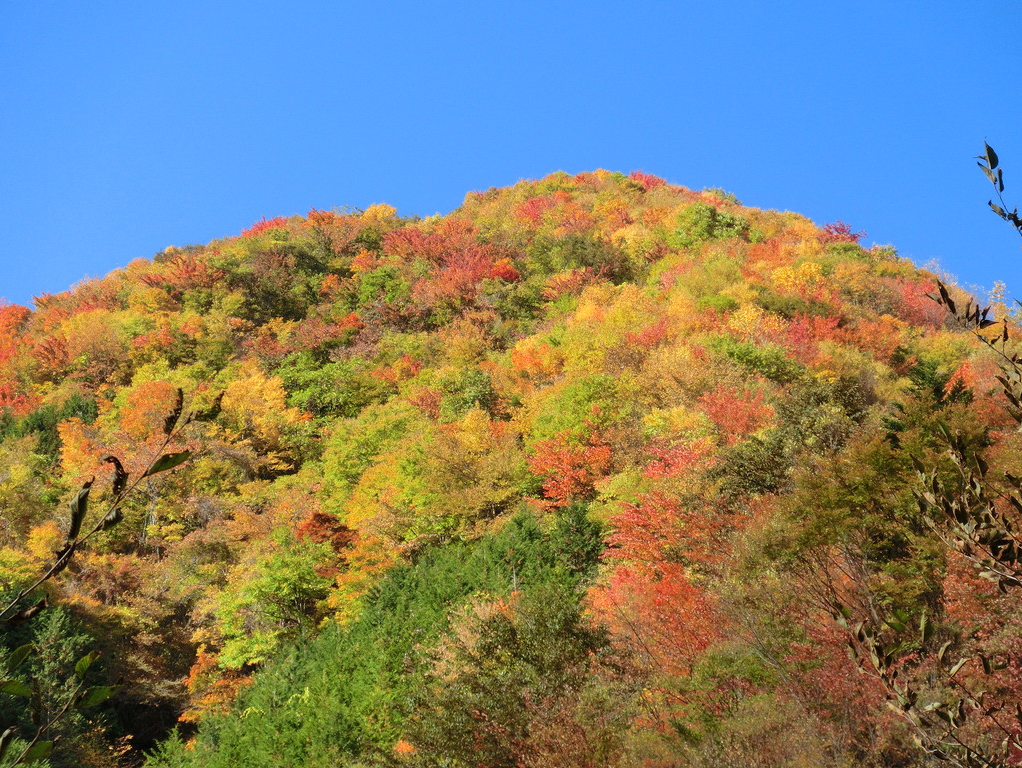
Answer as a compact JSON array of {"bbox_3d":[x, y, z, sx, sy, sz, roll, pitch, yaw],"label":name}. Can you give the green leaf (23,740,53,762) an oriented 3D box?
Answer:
[{"bbox_3d":[-0.678,0.527,3.900,0.055,0.026,0.017,-33,-1,0],"label":"green leaf"}]

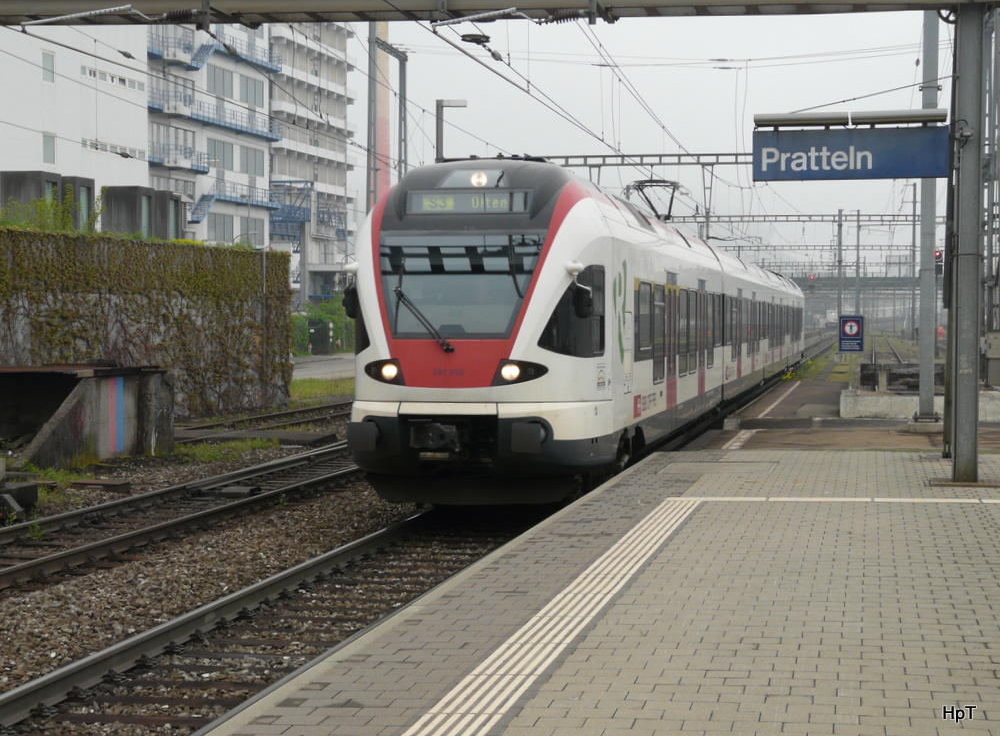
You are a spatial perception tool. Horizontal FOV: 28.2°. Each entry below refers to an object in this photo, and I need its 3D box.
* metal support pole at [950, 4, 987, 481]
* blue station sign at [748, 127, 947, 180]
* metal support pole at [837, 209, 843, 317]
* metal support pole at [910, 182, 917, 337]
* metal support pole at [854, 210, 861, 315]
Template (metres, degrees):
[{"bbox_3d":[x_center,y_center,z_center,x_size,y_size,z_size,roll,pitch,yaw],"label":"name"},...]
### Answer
[{"bbox_3d":[5.020,-1.344,21.414,0.280,5.120,0.280,0,2,11],"label":"metal support pole"},{"bbox_3d":[3.807,-2.330,21.683,2.094,0.553,0.100,1,2,14],"label":"blue station sign"},{"bbox_3d":[16.370,-4.146,95.907,0.200,6.995,0.200,0,2,11],"label":"metal support pole"},{"bbox_3d":[37.295,-9.658,179.811,0.250,14.174,0.250,0,2,11],"label":"metal support pole"},{"bbox_3d":[39.834,-10.521,221.811,0.270,14.142,0.270,0,2,11],"label":"metal support pole"}]

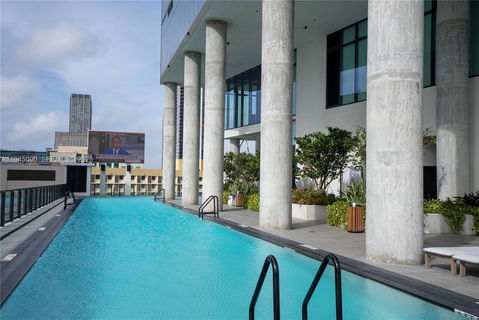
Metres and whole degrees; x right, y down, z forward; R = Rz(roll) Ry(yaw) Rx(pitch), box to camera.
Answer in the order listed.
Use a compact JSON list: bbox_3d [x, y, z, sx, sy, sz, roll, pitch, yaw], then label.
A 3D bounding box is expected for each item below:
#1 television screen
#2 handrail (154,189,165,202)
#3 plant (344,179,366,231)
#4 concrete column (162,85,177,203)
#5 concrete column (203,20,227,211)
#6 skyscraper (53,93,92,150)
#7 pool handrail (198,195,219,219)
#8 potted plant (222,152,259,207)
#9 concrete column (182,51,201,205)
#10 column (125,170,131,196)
[{"bbox_3d":[-11.869,-1.180,45.237,5.222,2.917,0.300,2,-3,-17],"label":"television screen"},{"bbox_3d":[-6.109,2.746,35.944,0.820,1.000,0.600,2,-3,-17],"label":"handrail"},{"bbox_3d":[3.750,1.505,15.059,0.600,1.660,0.600,1,-3,0],"label":"plant"},{"bbox_3d":[-6.075,-1.642,40.762,1.083,10.097,1.083,2,-3,-17],"label":"concrete column"},{"bbox_3d":[-1.319,-2.336,24.889,1.083,10.097,1.083,1,-3,0],"label":"concrete column"},{"bbox_3d":[-208.765,-14.930,585.903,43.665,129.858,40.000,2,-3,-17],"label":"skyscraper"},{"bbox_3d":[-1.329,2.048,19.991,0.820,1.000,0.600,2,-3,-17],"label":"pool handrail"},{"bbox_3d":[0.298,1.221,29.500,2.500,3.500,2.300,2,-3,-17],"label":"potted plant"},{"bbox_3d":[-3.175,-2.065,31.080,1.083,10.097,1.083,2,-3,-17],"label":"concrete column"},{"bbox_3d":[-10.898,2.322,45.800,0.514,2.508,0.514,2,-3,-17],"label":"column"}]

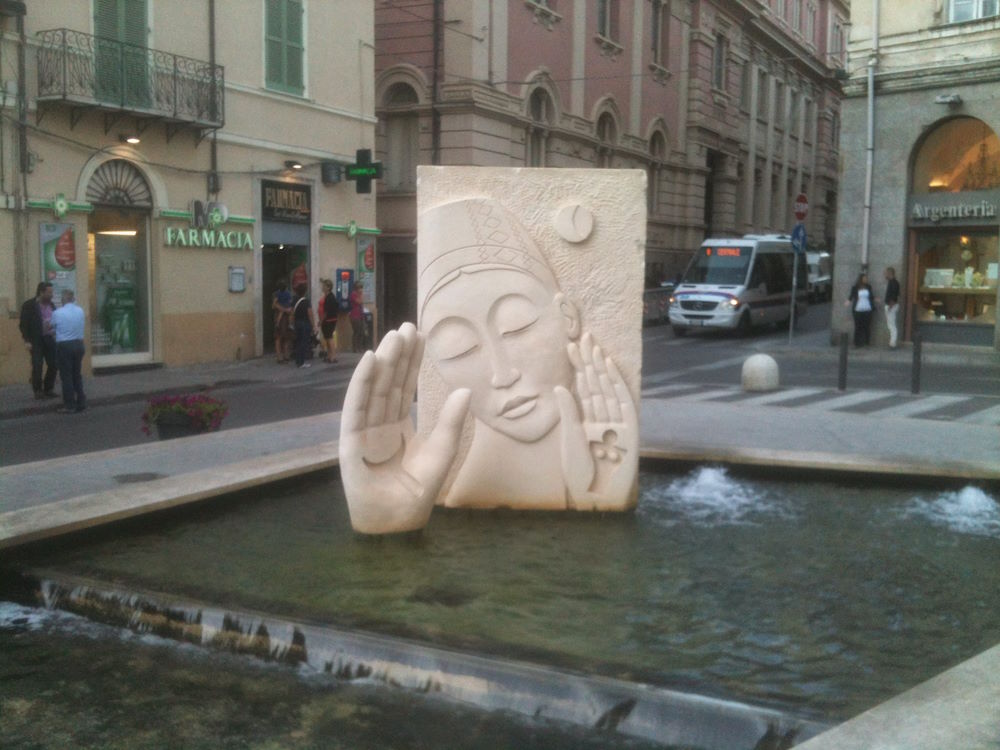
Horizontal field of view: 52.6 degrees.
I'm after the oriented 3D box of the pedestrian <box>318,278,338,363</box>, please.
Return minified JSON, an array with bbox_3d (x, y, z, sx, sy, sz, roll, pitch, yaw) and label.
[{"bbox_3d":[-3.391,-1.076,20.112,0.360,1.640,0.460,1,5,3],"label":"pedestrian"}]

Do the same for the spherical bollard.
[{"bbox_3d":[3.976,-0.034,15.431,0.600,0.590,0.600,1,5,0],"label":"spherical bollard"}]

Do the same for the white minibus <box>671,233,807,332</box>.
[{"bbox_3d":[7.166,-2.669,29.669,2.020,2.750,6.600,4,8,31],"label":"white minibus"}]

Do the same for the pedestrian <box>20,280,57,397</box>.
[{"bbox_3d":[-6.919,-0.514,15.192,0.420,1.760,0.550,6,7,44],"label":"pedestrian"}]

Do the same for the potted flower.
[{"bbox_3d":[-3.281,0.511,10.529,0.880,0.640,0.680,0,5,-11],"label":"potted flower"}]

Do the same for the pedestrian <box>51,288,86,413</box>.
[{"bbox_3d":[-6.106,-0.342,14.308,0.520,1.730,0.380,-2,6,-30],"label":"pedestrian"}]

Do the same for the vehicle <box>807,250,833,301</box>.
[{"bbox_3d":[13.238,-4.227,43.001,1.960,2.200,5.000,4,8,31],"label":"vehicle"}]

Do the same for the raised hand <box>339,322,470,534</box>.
[{"bbox_3d":[-0.616,0.348,6.520,0.660,1.360,0.560,-3,7,-37],"label":"raised hand"}]

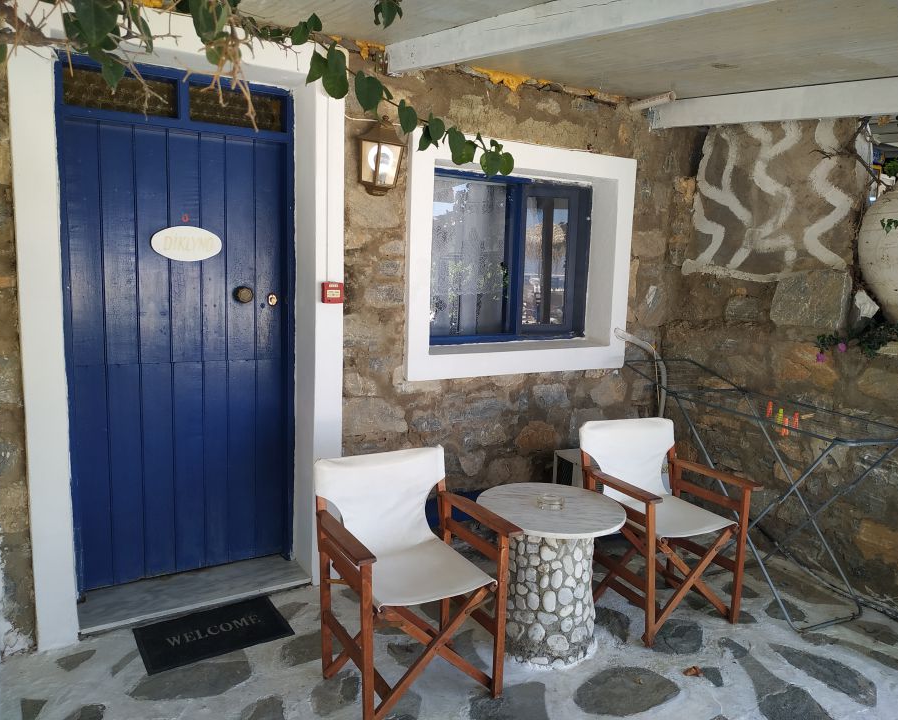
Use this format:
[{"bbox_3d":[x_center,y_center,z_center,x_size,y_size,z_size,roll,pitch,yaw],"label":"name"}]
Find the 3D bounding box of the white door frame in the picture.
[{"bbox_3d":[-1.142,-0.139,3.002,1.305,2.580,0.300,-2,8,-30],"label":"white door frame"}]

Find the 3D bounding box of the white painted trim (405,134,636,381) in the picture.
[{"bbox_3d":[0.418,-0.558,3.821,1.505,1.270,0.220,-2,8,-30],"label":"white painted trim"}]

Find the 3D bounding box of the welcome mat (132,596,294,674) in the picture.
[{"bbox_3d":[-1.016,1.172,2.884,0.585,0.012,0.390,-3,8,-33],"label":"welcome mat"}]

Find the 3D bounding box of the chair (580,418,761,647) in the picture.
[{"bbox_3d":[0.996,0.772,3.150,0.590,0.860,0.540,-2,7,-26],"label":"chair"}]

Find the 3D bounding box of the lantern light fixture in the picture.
[{"bbox_3d":[-0.326,-0.973,3.190,0.215,0.355,0.150,-2,8,-30],"label":"lantern light fixture"}]

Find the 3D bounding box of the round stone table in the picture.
[{"bbox_3d":[0.424,0.924,2.905,0.648,0.585,0.648,2,7,0],"label":"round stone table"}]

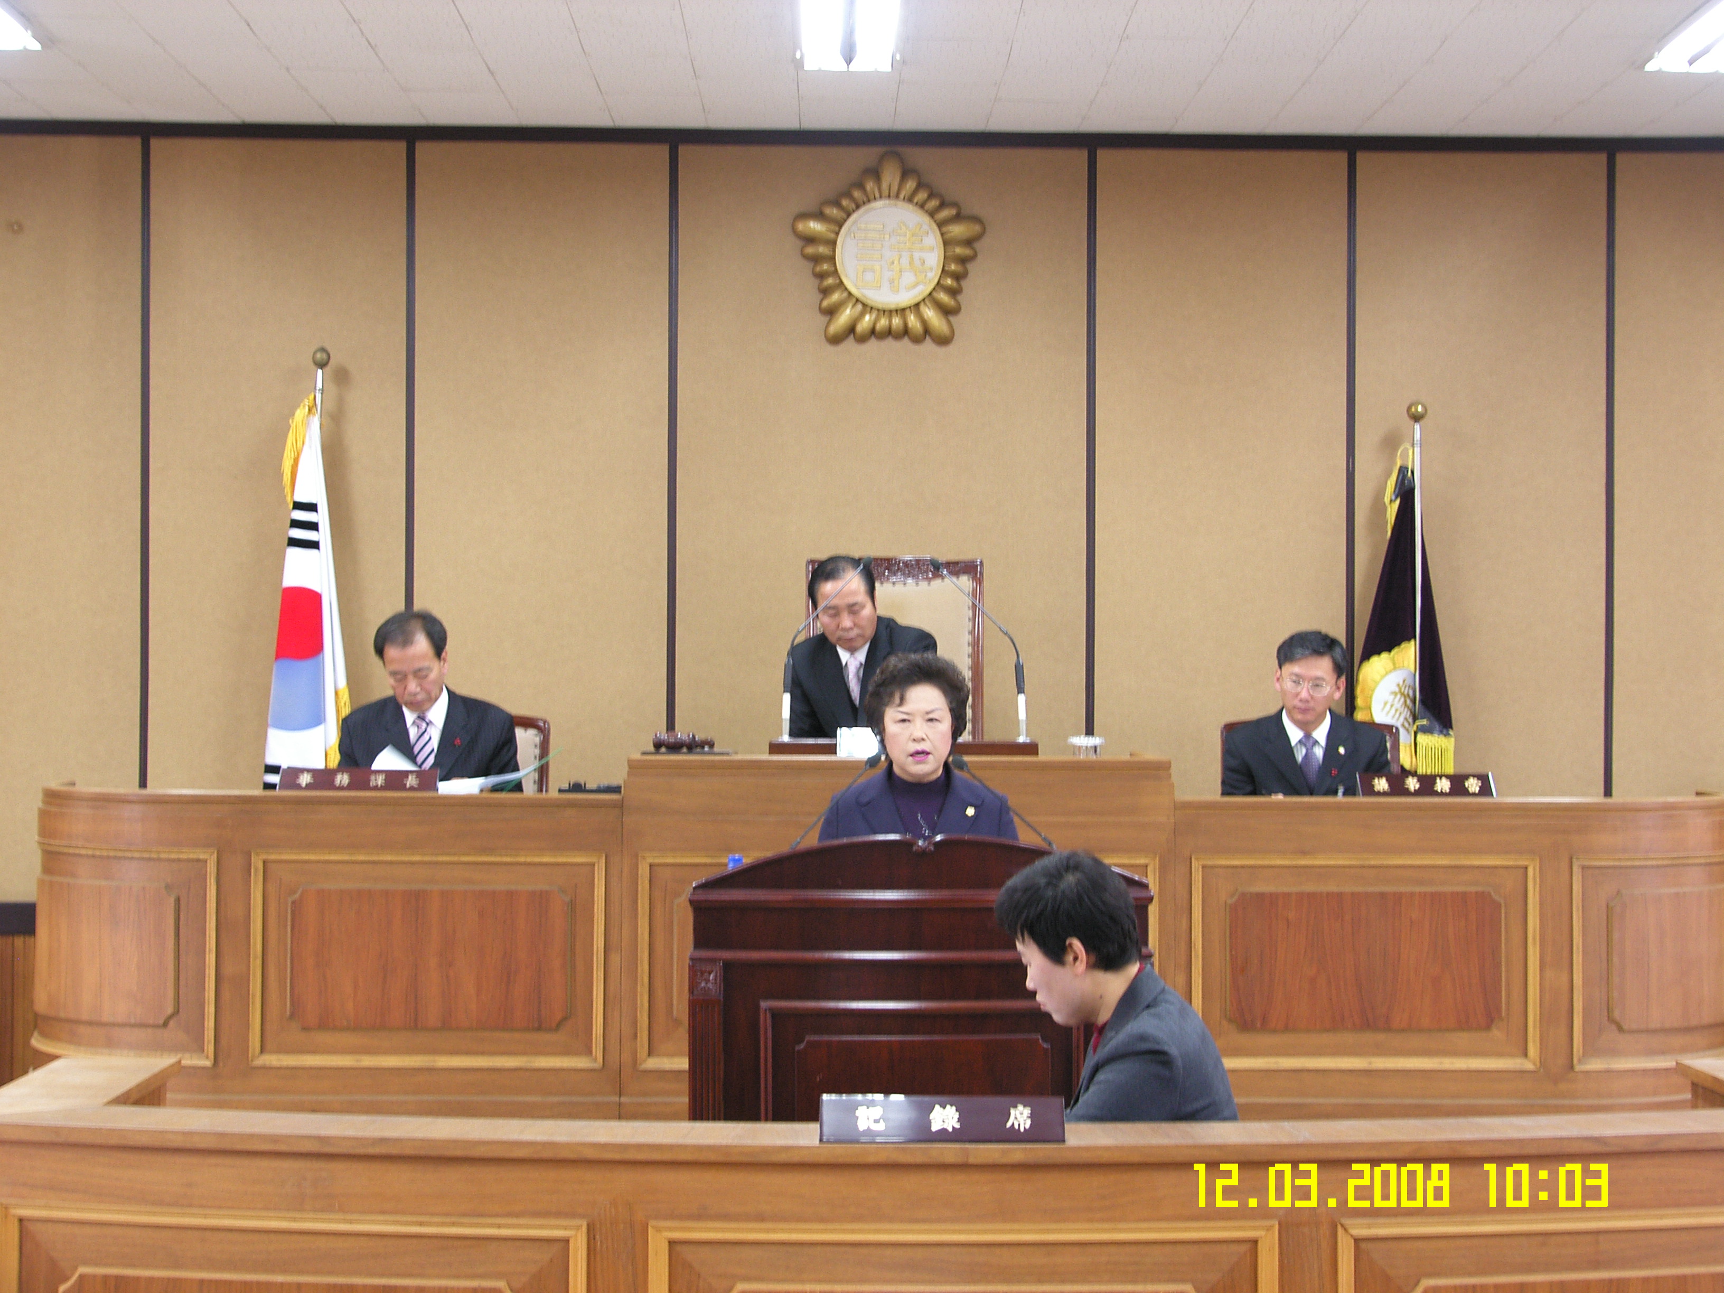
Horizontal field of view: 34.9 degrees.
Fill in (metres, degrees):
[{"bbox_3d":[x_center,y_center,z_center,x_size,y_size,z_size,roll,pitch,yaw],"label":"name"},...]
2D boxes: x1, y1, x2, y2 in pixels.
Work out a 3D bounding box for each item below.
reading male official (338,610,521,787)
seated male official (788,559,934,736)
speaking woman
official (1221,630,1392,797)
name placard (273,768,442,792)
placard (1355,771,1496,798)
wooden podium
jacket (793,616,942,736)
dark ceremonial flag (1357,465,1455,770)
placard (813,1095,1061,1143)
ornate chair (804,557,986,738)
[{"bbox_3d":[-1.108,0.541,6.840,0.500,1.270,0.780,0,-1,1],"label":"reading male official"},{"bbox_3d":[-0.001,0.376,6.911,0.480,1.220,0.800,0,-1,2],"label":"seated male official"},{"bbox_3d":[0.109,0.809,5.538,0.480,1.600,0.330,0,-1,2],"label":"speaking woman"},{"bbox_3d":[1.148,0.589,6.870,0.500,1.270,0.780,0,-1,2],"label":"official"},{"bbox_3d":[-1.140,0.302,6.200,0.360,0.055,0.070,0,-1,-1],"label":"name placard"},{"bbox_3d":[1.277,0.311,6.200,0.315,0.055,0.070,0,-1,-1],"label":"placard"},{"bbox_3d":[0.099,0.950,5.111,0.830,1.220,0.520,0,-1,-1],"label":"wooden podium"},{"bbox_3d":[0.004,0.238,7.025,0.470,0.640,0.420,0,-1,2],"label":"jacket"},{"bbox_3d":[1.679,-0.042,8.492,0.320,1.100,0.240,0,-1,-1],"label":"dark ceremonial flag"},{"bbox_3d":[0.102,0.604,3.500,0.311,0.062,0.070,0,-1,-1],"label":"placard"},{"bbox_3d":[0.092,0.370,7.391,0.600,1.240,0.660,0,-1,-1],"label":"ornate chair"}]

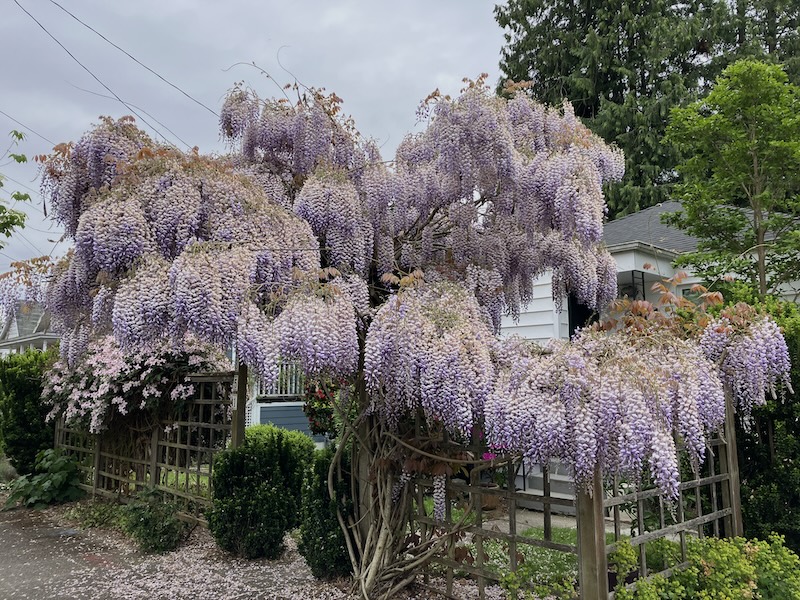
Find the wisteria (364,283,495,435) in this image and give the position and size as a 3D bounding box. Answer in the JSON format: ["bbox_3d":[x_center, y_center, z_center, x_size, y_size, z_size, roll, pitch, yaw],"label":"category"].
[{"bbox_3d":[0.205,0.372,4.415,0.840,1.000,0.800,0,-9,0],"label":"wisteria"}]

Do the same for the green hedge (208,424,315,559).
[{"bbox_3d":[-1.430,1.941,6.734,0.950,1.200,0.850,8,-12,-41],"label":"green hedge"}]

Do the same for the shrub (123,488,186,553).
[{"bbox_3d":[-2.520,2.242,6.718,0.600,0.600,0.550,0,-9,0],"label":"shrub"}]

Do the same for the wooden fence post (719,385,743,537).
[{"bbox_3d":[2.420,1.366,4.697,0.100,1.720,0.100,-8,-12,43],"label":"wooden fence post"}]

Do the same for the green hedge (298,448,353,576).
[{"bbox_3d":[-0.640,1.844,5.767,0.580,1.100,0.620,0,-9,0],"label":"green hedge"}]

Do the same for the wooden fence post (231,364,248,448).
[{"bbox_3d":[-1.720,1.581,6.860,0.100,1.950,0.100,8,-12,-41],"label":"wooden fence post"}]

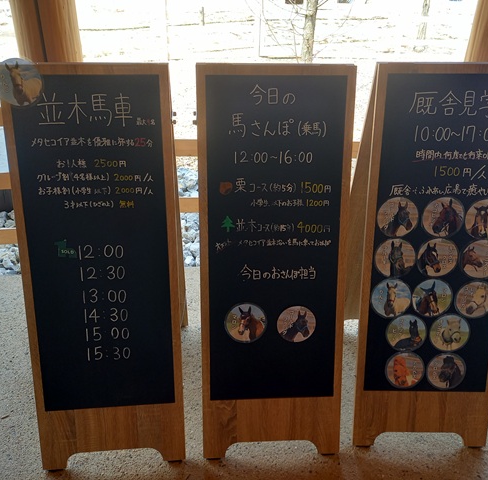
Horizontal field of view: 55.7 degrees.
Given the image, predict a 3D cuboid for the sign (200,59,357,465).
[{"bbox_3d":[0.087,0.032,1.579,0.457,1.200,0.695,-1,28,-2],"label":"sign"}]

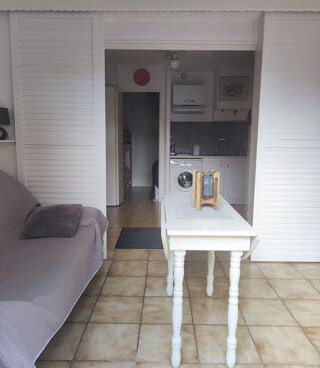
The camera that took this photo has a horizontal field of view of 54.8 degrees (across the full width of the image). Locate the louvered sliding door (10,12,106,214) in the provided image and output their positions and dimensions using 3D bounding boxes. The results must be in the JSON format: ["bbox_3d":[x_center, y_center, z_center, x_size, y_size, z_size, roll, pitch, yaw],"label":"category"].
[{"bbox_3d":[-0.905,-0.379,2.830,0.790,2.200,0.040,1,9,1],"label":"louvered sliding door"}]

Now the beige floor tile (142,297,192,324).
[{"bbox_3d":[0.047,0.867,2.120,0.330,0.010,0.330,1,9,1],"label":"beige floor tile"}]

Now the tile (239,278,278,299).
[{"bbox_3d":[0.728,0.832,2.465,0.333,0.010,0.333,1,9,1],"label":"tile"}]

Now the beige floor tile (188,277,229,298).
[{"bbox_3d":[0.387,0.820,2.446,0.330,0.010,0.330,1,9,1],"label":"beige floor tile"}]

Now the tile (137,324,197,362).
[{"bbox_3d":[0.042,0.917,1.788,0.330,0.010,0.330,1,9,1],"label":"tile"}]

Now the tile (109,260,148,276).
[{"bbox_3d":[-0.281,0.769,2.811,0.333,0.010,0.333,1,9,1],"label":"tile"}]

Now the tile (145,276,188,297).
[{"bbox_3d":[0.052,0.816,2.451,0.330,0.010,0.330,1,9,1],"label":"tile"}]

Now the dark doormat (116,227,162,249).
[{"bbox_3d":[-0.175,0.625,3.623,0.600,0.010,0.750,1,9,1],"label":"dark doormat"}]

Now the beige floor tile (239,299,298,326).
[{"bbox_3d":[0.724,0.883,2.130,0.333,0.010,0.333,1,9,1],"label":"beige floor tile"}]

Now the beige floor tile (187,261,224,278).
[{"bbox_3d":[0.395,0.778,2.803,0.333,0.010,0.333,1,9,1],"label":"beige floor tile"}]

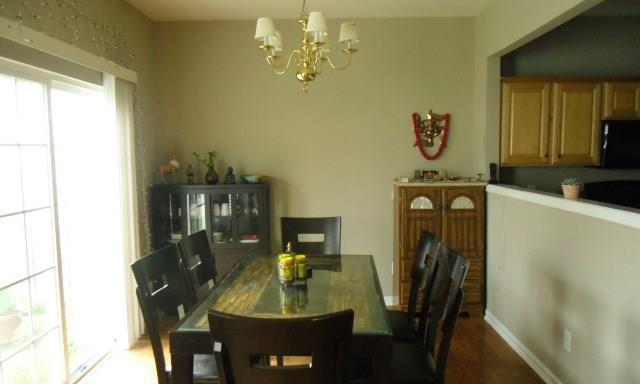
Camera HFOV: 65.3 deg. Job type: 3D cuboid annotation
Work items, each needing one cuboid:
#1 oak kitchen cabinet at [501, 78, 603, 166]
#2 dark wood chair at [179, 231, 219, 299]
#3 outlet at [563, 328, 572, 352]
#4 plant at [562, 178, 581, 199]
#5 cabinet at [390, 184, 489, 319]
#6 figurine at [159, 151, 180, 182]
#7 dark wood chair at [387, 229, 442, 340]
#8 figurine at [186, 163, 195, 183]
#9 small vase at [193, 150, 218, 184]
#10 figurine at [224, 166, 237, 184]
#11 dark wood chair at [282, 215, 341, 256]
[{"bbox_3d":[2.026,-0.623,4.543,0.891,0.762,0.317,0,4,1],"label":"oak kitchen cabinet"},{"bbox_3d":[-0.499,0.749,3.075,0.584,0.960,0.465,0,4,5],"label":"dark wood chair"},{"bbox_3d":[1.422,0.855,2.870,0.009,0.117,0.071,0,4,1],"label":"outlet"},{"bbox_3d":[1.490,-0.023,2.975,0.099,0.124,0.099,0,4,1],"label":"plant"},{"bbox_3d":[1.078,0.506,4.592,0.762,1.193,0.426,0,4,1],"label":"cabinet"},{"bbox_3d":[-1.363,-0.218,4.561,0.188,0.282,0.079,0,4,11],"label":"figurine"},{"bbox_3d":[0.396,0.746,3.026,0.584,0.960,0.465,0,4,1],"label":"dark wood chair"},{"bbox_3d":[-1.189,-0.169,4.551,0.071,0.183,0.059,0,4,1],"label":"figurine"},{"bbox_3d":[-1.032,-0.214,4.514,0.218,0.302,0.148,0,4,1],"label":"small vase"},{"bbox_3d":[-0.813,-0.155,4.534,0.107,0.163,0.084,0,4,1],"label":"figurine"},{"bbox_3d":[-0.071,0.702,3.668,0.465,0.960,0.574,0,4,1],"label":"dark wood chair"}]

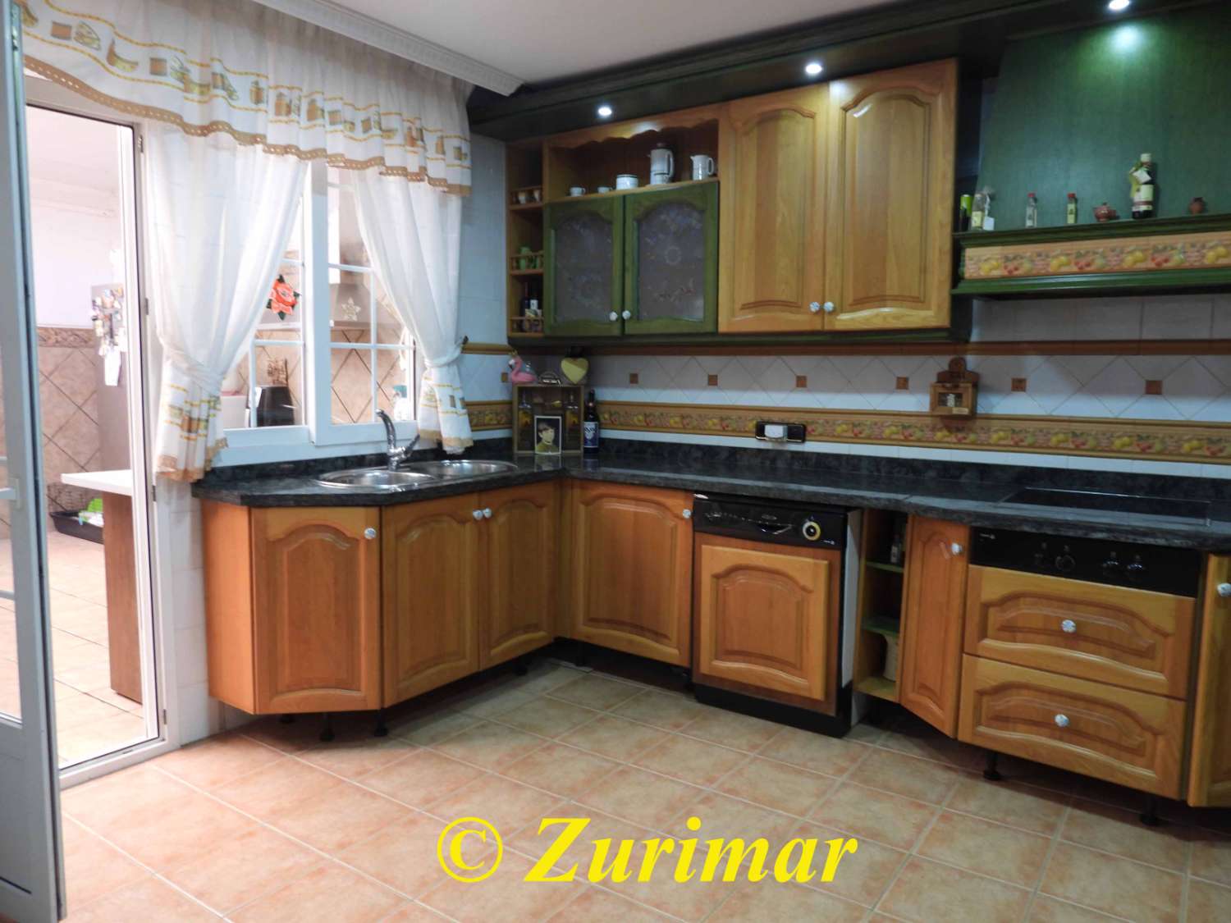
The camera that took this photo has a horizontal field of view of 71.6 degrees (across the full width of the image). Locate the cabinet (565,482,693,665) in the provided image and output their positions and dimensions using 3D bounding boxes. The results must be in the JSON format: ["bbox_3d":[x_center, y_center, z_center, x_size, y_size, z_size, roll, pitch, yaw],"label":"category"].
[{"bbox_3d":[0.200,0.428,3.766,0.625,0.700,0.550,4,6,35],"label":"cabinet"}]

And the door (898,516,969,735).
[{"bbox_3d":[1.075,0.534,2.882,0.025,0.701,0.314,-1,5,-15],"label":"door"}]

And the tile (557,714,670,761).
[{"bbox_3d":[-0.002,0.996,3.076,0.307,0.010,0.307,4,6,35],"label":"tile"}]

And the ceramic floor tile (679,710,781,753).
[{"bbox_3d":[0.435,0.994,3.156,0.307,0.010,0.307,4,6,35],"label":"ceramic floor tile"}]

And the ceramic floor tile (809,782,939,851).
[{"bbox_3d":[0.765,1.050,2.530,0.306,0.010,0.306,4,6,35],"label":"ceramic floor tile"}]

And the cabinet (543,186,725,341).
[{"bbox_3d":[0.142,-0.887,3.927,0.927,0.622,0.337,4,6,35],"label":"cabinet"}]

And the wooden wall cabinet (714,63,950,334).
[{"bbox_3d":[0.897,-0.971,3.363,0.920,0.920,0.334,4,6,34],"label":"wooden wall cabinet"}]

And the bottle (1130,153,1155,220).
[{"bbox_3d":[1.584,-0.821,2.559,0.062,0.200,0.060,4,6,35],"label":"bottle"}]

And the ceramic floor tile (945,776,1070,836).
[{"bbox_3d":[1.203,1.052,2.624,0.307,0.010,0.307,4,6,35],"label":"ceramic floor tile"}]

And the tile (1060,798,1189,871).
[{"bbox_3d":[1.435,1.054,2.409,0.300,0.010,0.300,4,6,35],"label":"tile"}]

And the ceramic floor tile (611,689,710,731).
[{"bbox_3d":[0.180,0.975,3.334,0.307,0.010,0.307,4,6,35],"label":"ceramic floor tile"}]

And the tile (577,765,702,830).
[{"bbox_3d":[0.077,1.034,2.632,0.306,0.010,0.306,4,6,35],"label":"tile"}]

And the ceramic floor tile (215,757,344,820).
[{"bbox_3d":[-1.030,1.008,2.623,0.300,0.010,0.300,4,6,35],"label":"ceramic floor tile"}]

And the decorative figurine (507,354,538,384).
[{"bbox_3d":[-0.468,-0.465,4.300,0.142,0.148,0.075,0,5,-10],"label":"decorative figurine"}]

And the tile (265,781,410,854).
[{"bbox_3d":[-0.792,1.041,2.487,0.307,0.010,0.307,4,6,35],"label":"tile"}]

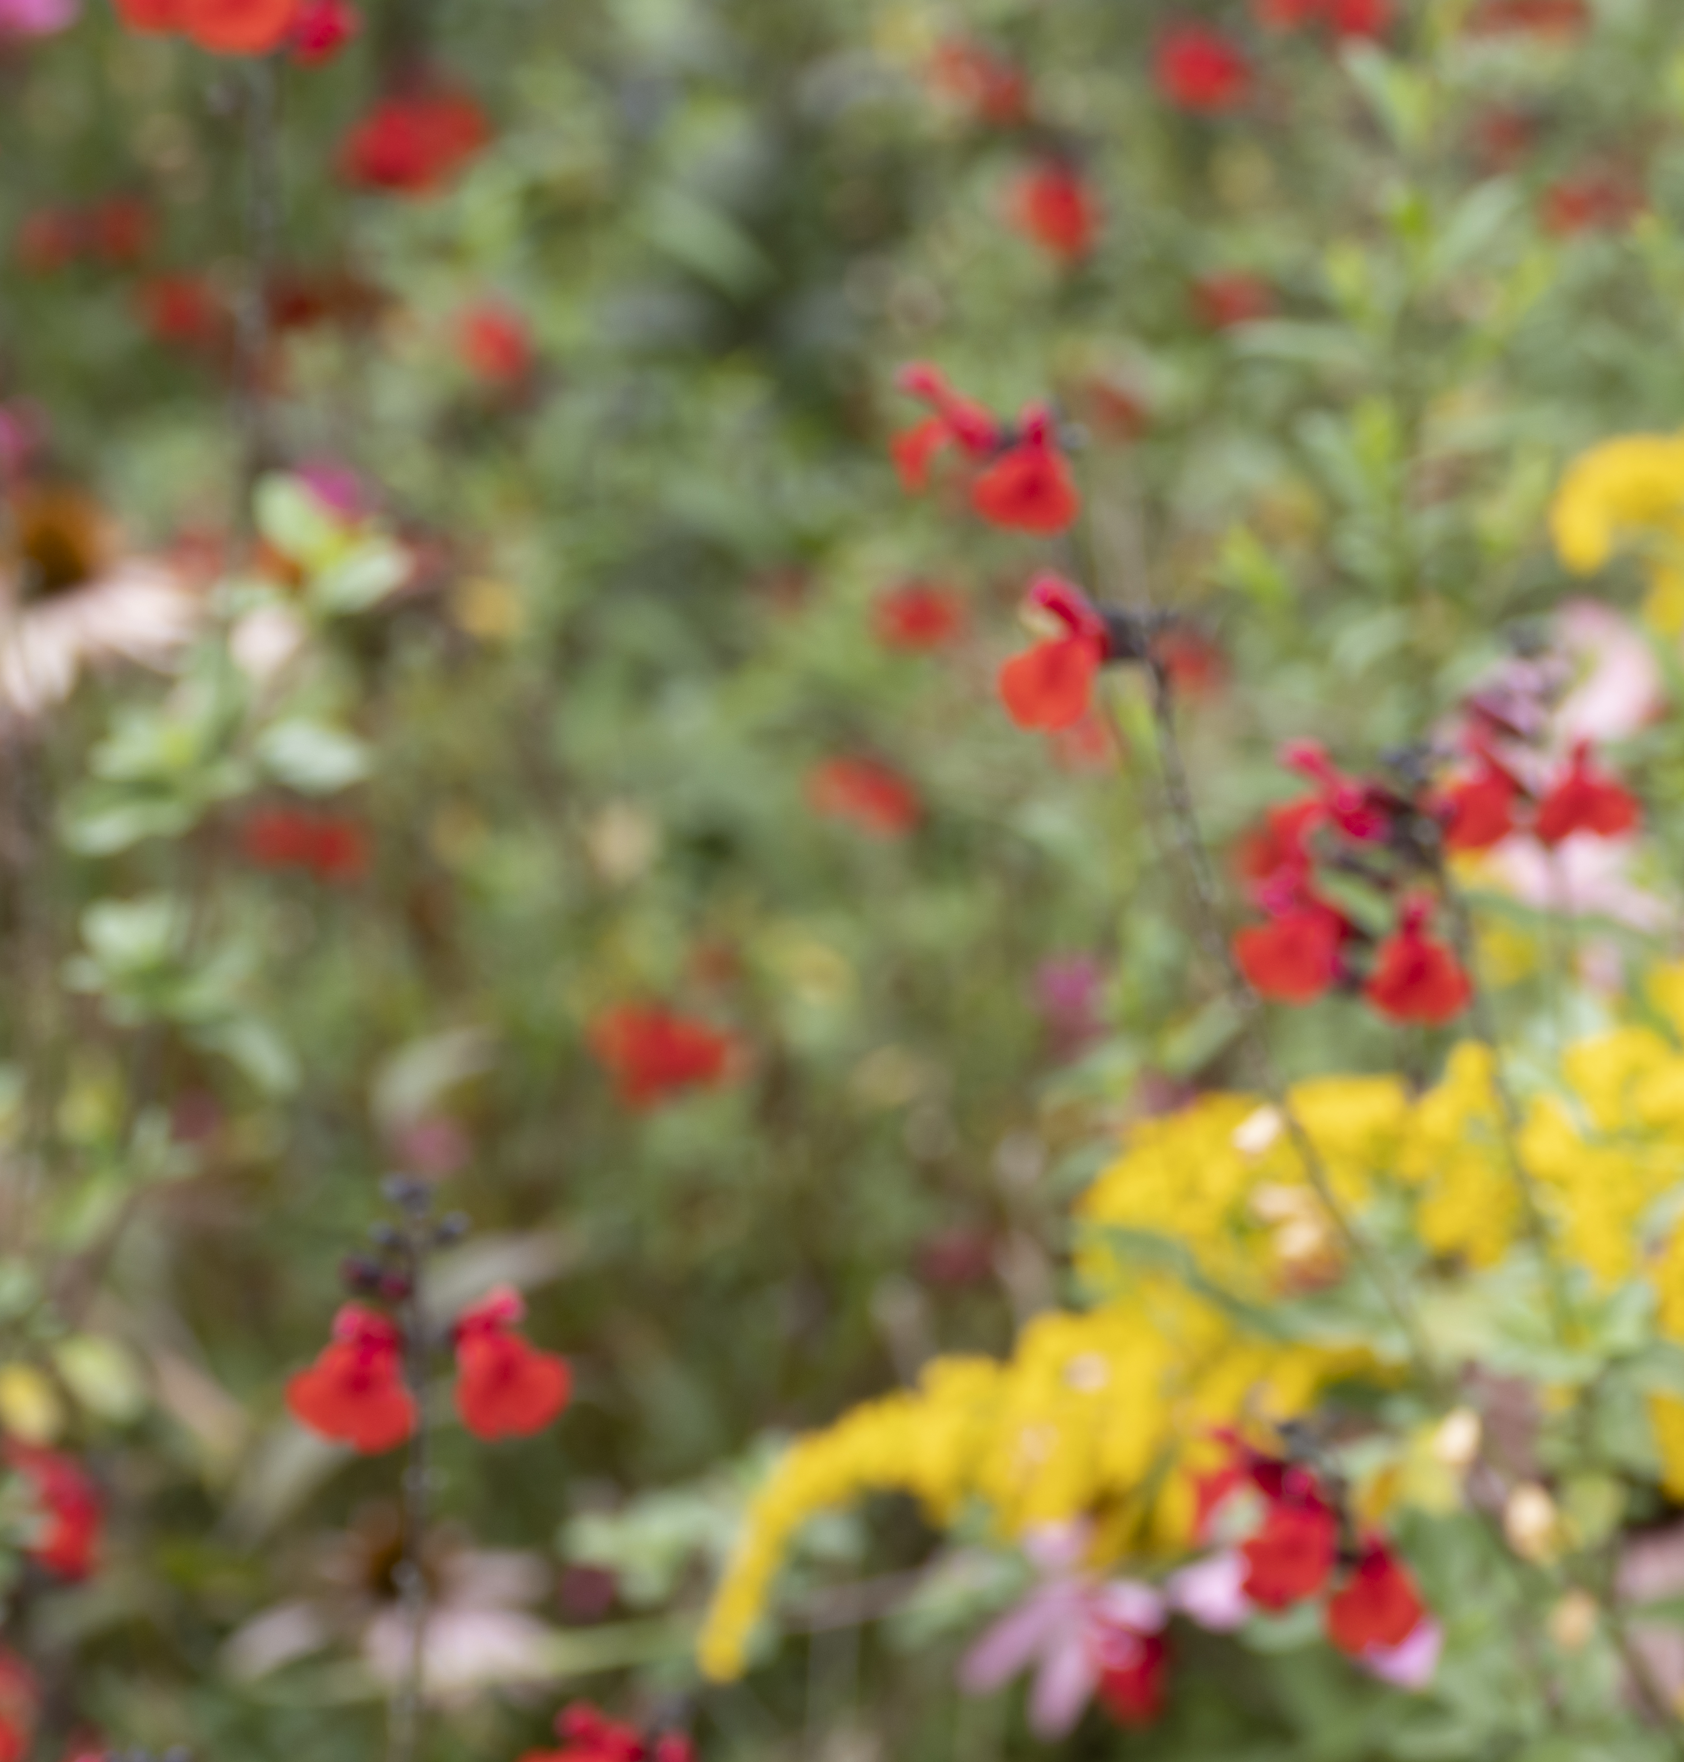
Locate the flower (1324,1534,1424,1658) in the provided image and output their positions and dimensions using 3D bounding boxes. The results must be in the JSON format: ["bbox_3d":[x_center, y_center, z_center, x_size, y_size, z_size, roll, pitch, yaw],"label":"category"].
[{"bbox_3d":[0.101,0.135,1.153,0.019,0.022,0.019,-3,20,-8],"label":"flower"}]

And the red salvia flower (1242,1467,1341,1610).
[{"bbox_3d":[0.088,0.129,1.200,0.019,0.025,0.023,5,21,14],"label":"red salvia flower"}]

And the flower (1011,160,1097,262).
[{"bbox_3d":[0.056,-0.178,1.620,0.018,0.024,0.023,7,21,19],"label":"flower"}]

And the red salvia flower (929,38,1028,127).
[{"bbox_3d":[0.043,-0.249,1.900,0.024,0.025,0.022,6,15,22],"label":"red salvia flower"}]

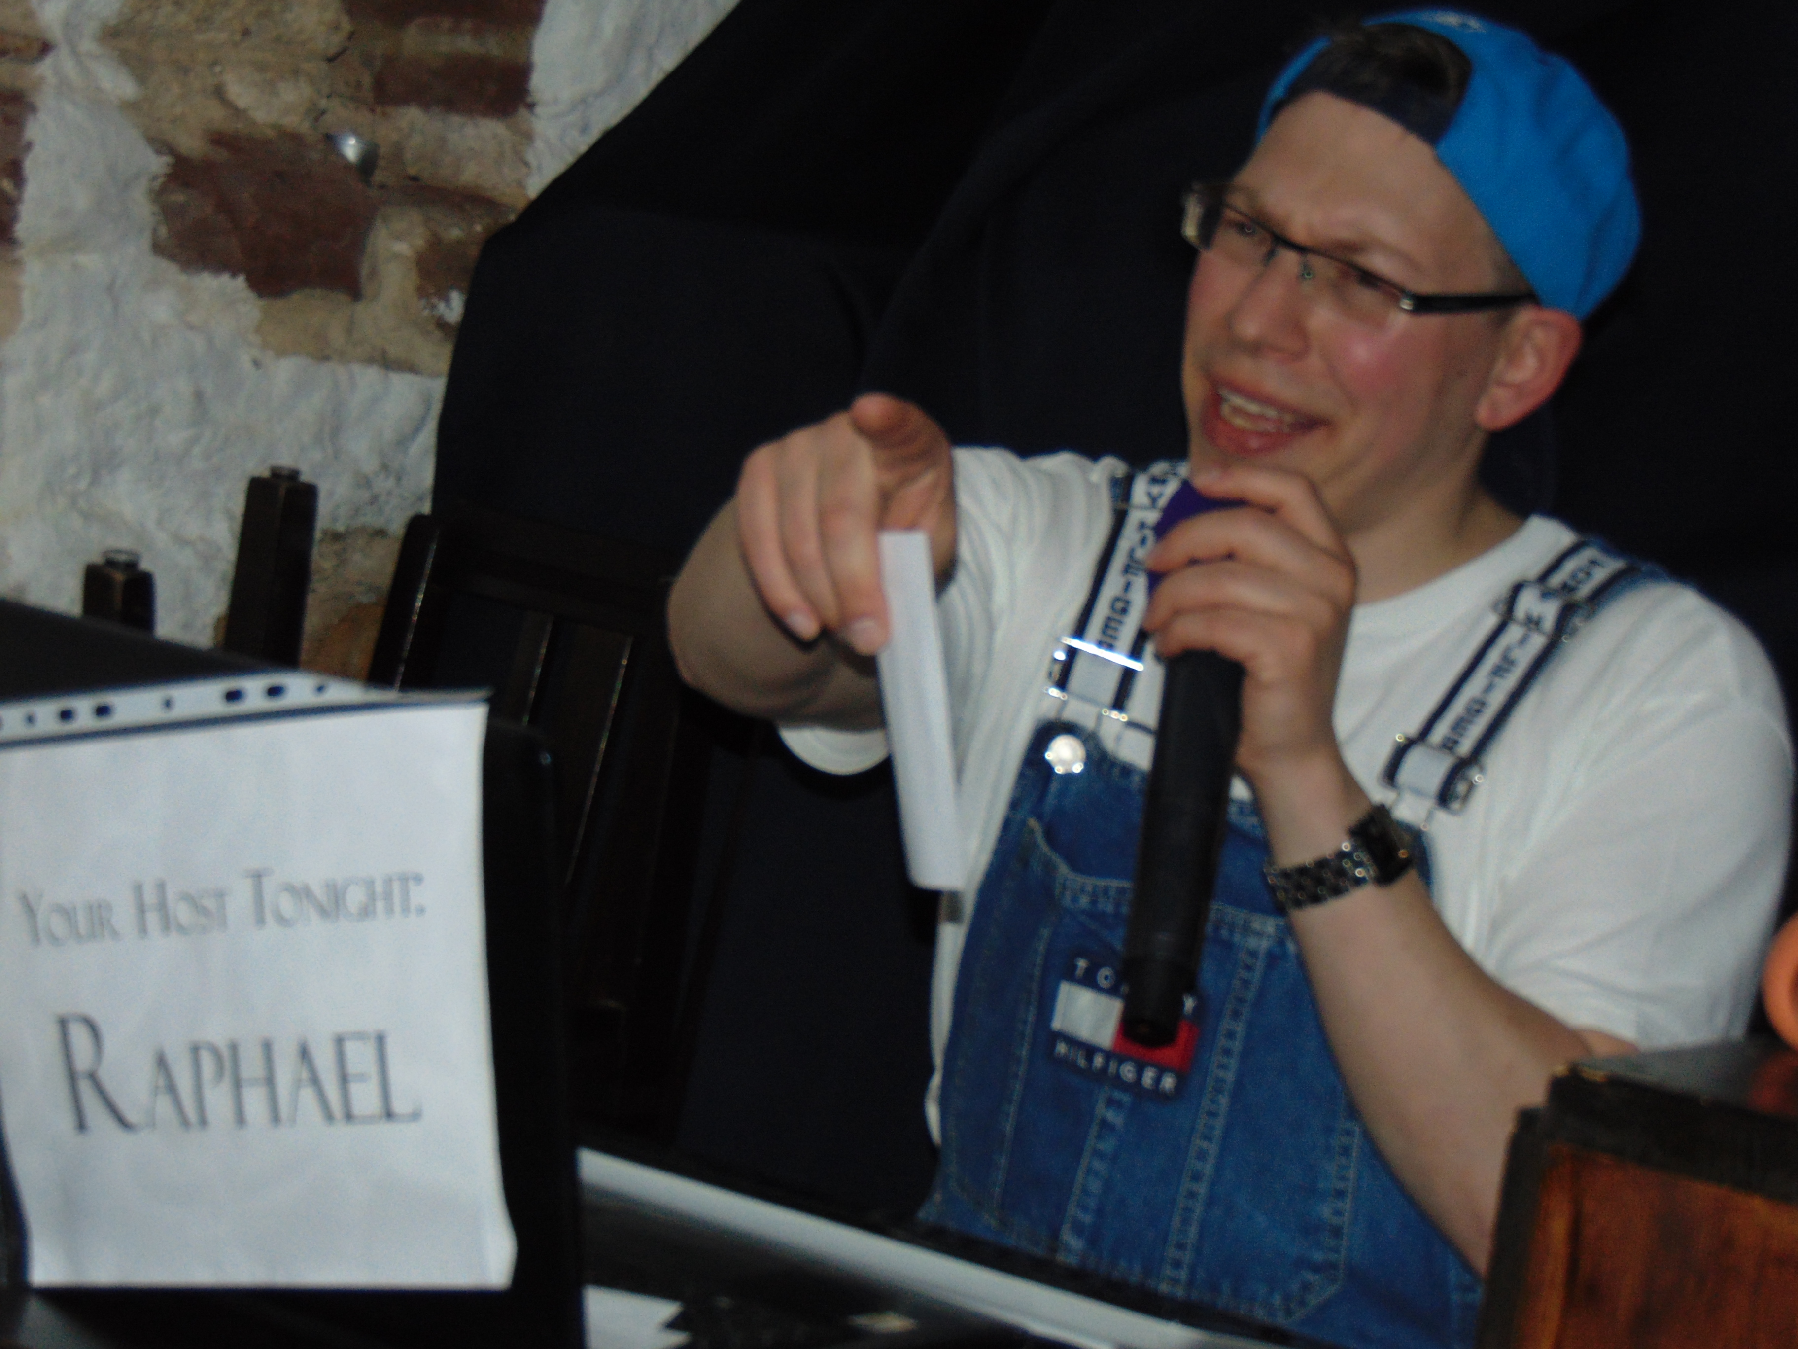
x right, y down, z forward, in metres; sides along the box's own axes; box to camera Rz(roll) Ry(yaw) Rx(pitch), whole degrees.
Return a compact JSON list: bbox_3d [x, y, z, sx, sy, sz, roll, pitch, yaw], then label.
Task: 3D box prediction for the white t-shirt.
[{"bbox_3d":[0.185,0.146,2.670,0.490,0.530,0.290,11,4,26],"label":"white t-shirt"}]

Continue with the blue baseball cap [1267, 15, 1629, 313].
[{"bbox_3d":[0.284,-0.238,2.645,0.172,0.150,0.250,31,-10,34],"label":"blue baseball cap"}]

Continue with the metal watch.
[{"bbox_3d":[0.198,0.083,2.520,0.063,0.032,0.070,-12,28,38],"label":"metal watch"}]

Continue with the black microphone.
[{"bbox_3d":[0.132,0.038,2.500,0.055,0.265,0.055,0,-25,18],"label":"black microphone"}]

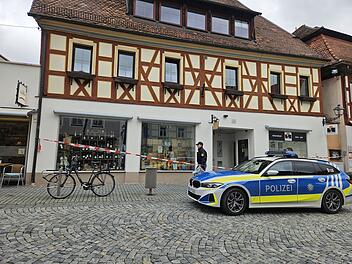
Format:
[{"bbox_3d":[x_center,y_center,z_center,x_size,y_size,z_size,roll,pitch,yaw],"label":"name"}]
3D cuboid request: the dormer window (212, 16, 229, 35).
[{"bbox_3d":[2.595,-6.134,13.545,1.112,0.964,0.120,3,-8,-17],"label":"dormer window"}]

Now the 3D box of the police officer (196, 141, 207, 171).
[{"bbox_3d":[1.027,1.342,9.306,0.420,1.850,0.500,2,-6,-11],"label":"police officer"}]

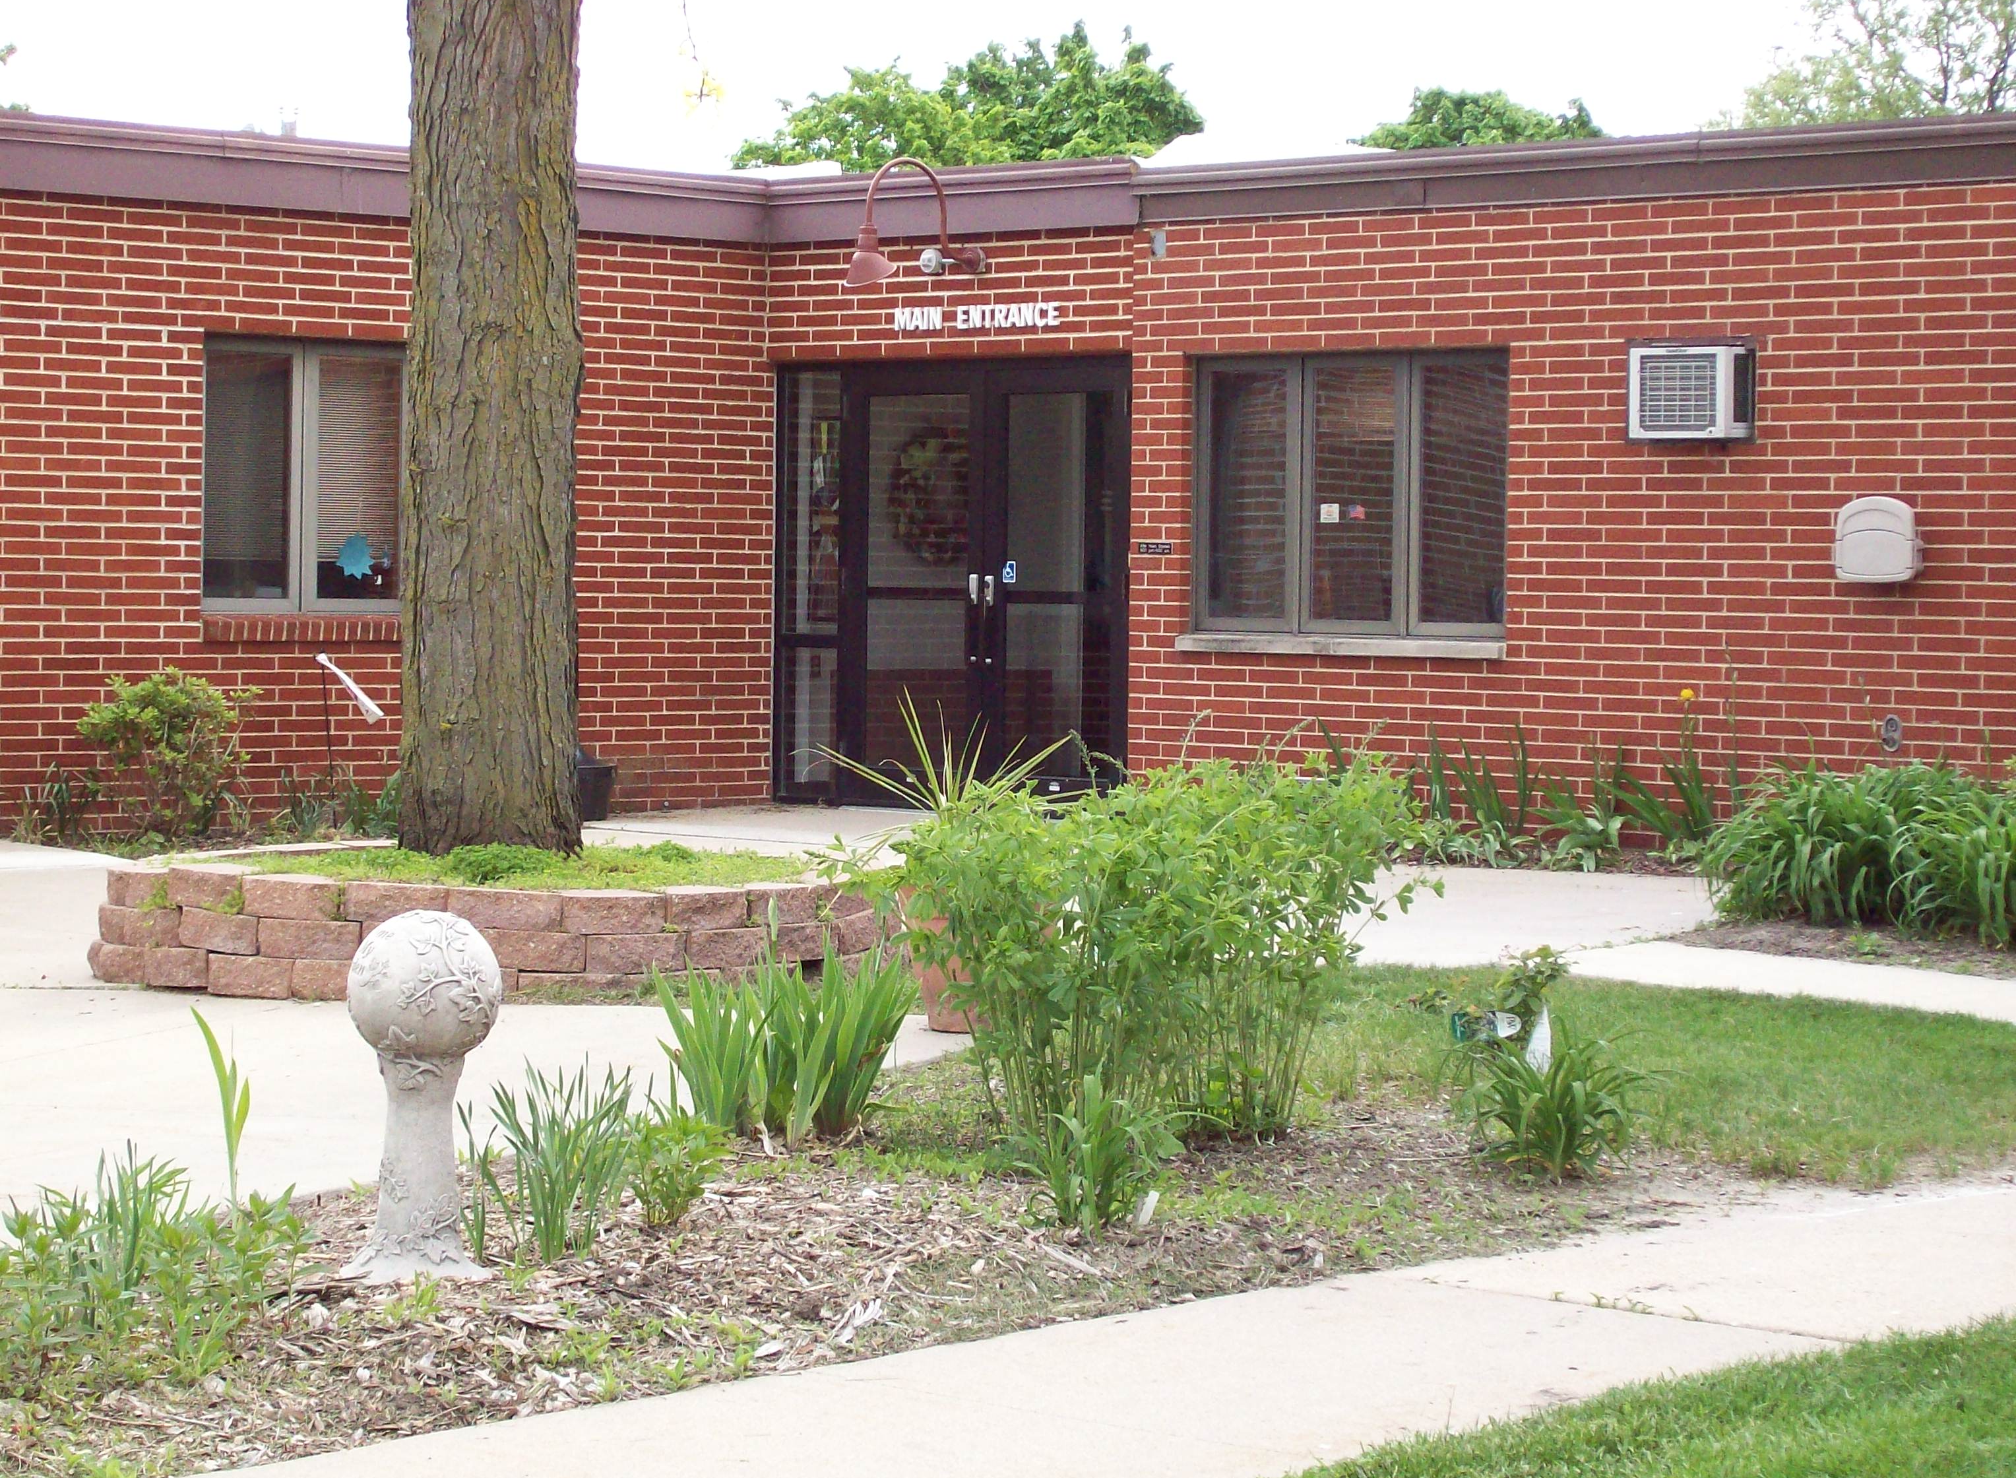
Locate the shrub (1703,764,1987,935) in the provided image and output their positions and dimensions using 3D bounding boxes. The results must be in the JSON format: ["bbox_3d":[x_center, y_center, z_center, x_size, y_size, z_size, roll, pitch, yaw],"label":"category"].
[{"bbox_3d":[2.763,0.355,16.800,0.930,0.540,0.820,1,2,0],"label":"shrub"}]

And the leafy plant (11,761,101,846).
[{"bbox_3d":[-3.871,0.259,20.600,0.360,0.340,0.320,1,2,0],"label":"leafy plant"}]

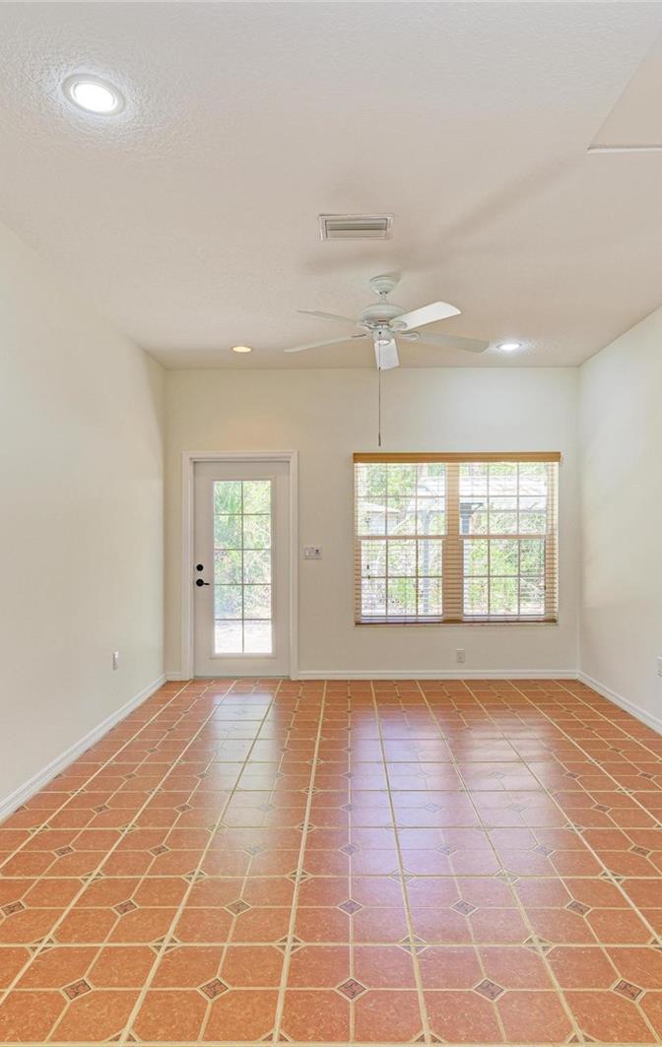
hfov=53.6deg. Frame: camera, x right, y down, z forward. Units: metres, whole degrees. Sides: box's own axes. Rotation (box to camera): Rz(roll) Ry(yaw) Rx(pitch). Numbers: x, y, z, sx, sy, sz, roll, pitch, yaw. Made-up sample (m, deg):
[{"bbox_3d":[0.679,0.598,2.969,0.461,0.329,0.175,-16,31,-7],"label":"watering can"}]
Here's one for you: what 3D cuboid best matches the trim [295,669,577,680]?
[{"bbox_3d":[0.977,1.380,5.945,2.550,0.086,0.016,0,-1,1],"label":"trim"}]

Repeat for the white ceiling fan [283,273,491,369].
[{"bbox_3d":[0.310,-1.235,3.910,1.290,0.390,1.260,0,-1,0],"label":"white ceiling fan"}]

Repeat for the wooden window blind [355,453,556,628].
[{"bbox_3d":[1.140,0.135,5.930,1.870,1.545,0.080,0,-1,1],"label":"wooden window blind"}]

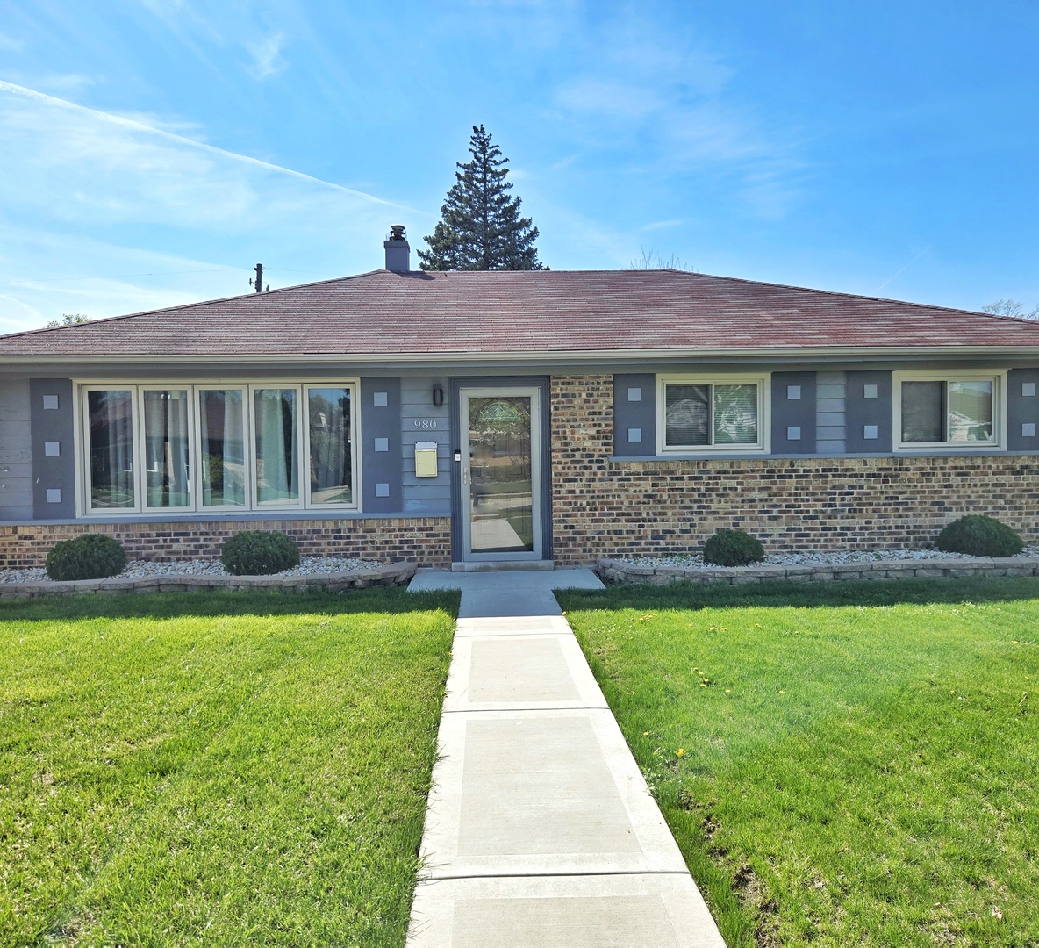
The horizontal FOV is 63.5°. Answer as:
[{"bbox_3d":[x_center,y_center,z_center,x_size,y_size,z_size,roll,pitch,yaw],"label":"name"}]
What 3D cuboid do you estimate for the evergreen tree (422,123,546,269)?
[{"bbox_3d":[-1.293,-5.873,29.832,6.600,12.825,6.600,-1,2,0],"label":"evergreen tree"}]

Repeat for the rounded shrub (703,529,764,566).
[{"bbox_3d":[2.290,0.775,8.970,0.680,0.400,0.660,-1,2,0],"label":"rounded shrub"}]

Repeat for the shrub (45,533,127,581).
[{"bbox_3d":[-4.450,0.835,8.620,0.770,0.460,0.750,-1,2,0],"label":"shrub"}]

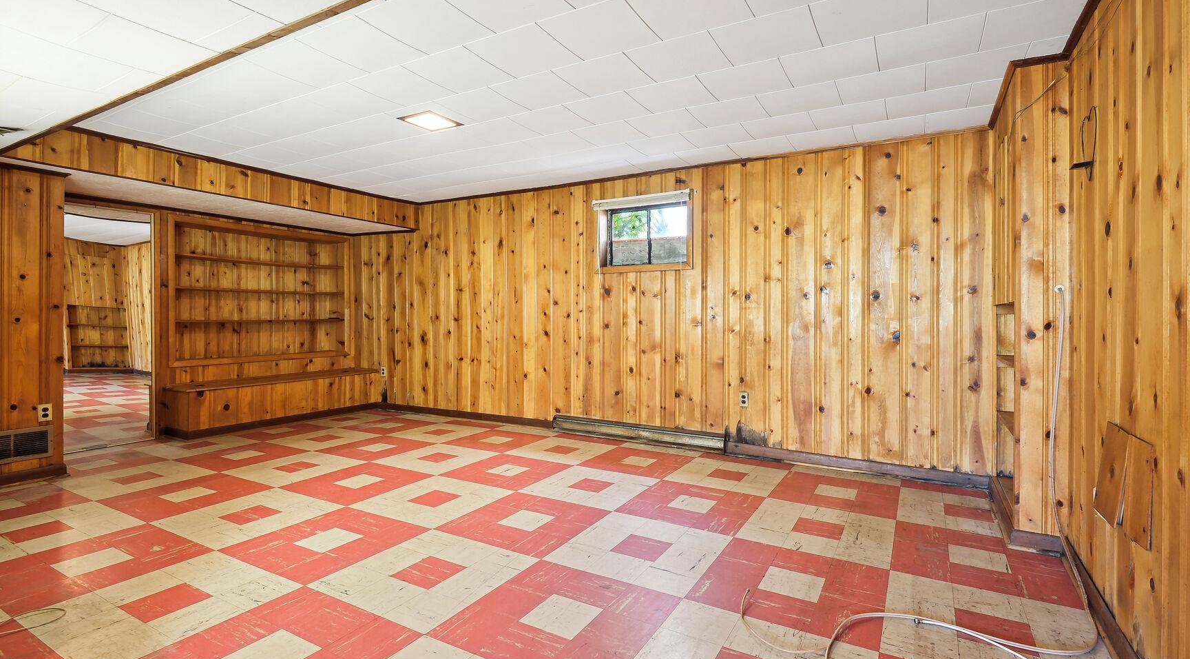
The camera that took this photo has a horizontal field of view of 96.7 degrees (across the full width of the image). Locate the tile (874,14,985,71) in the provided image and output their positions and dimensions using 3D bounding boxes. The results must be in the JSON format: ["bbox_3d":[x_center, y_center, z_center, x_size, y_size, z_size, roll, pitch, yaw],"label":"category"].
[{"bbox_3d":[1.523,-1.309,2.423,0.406,0.020,0.406,1,2,30],"label":"tile"}]

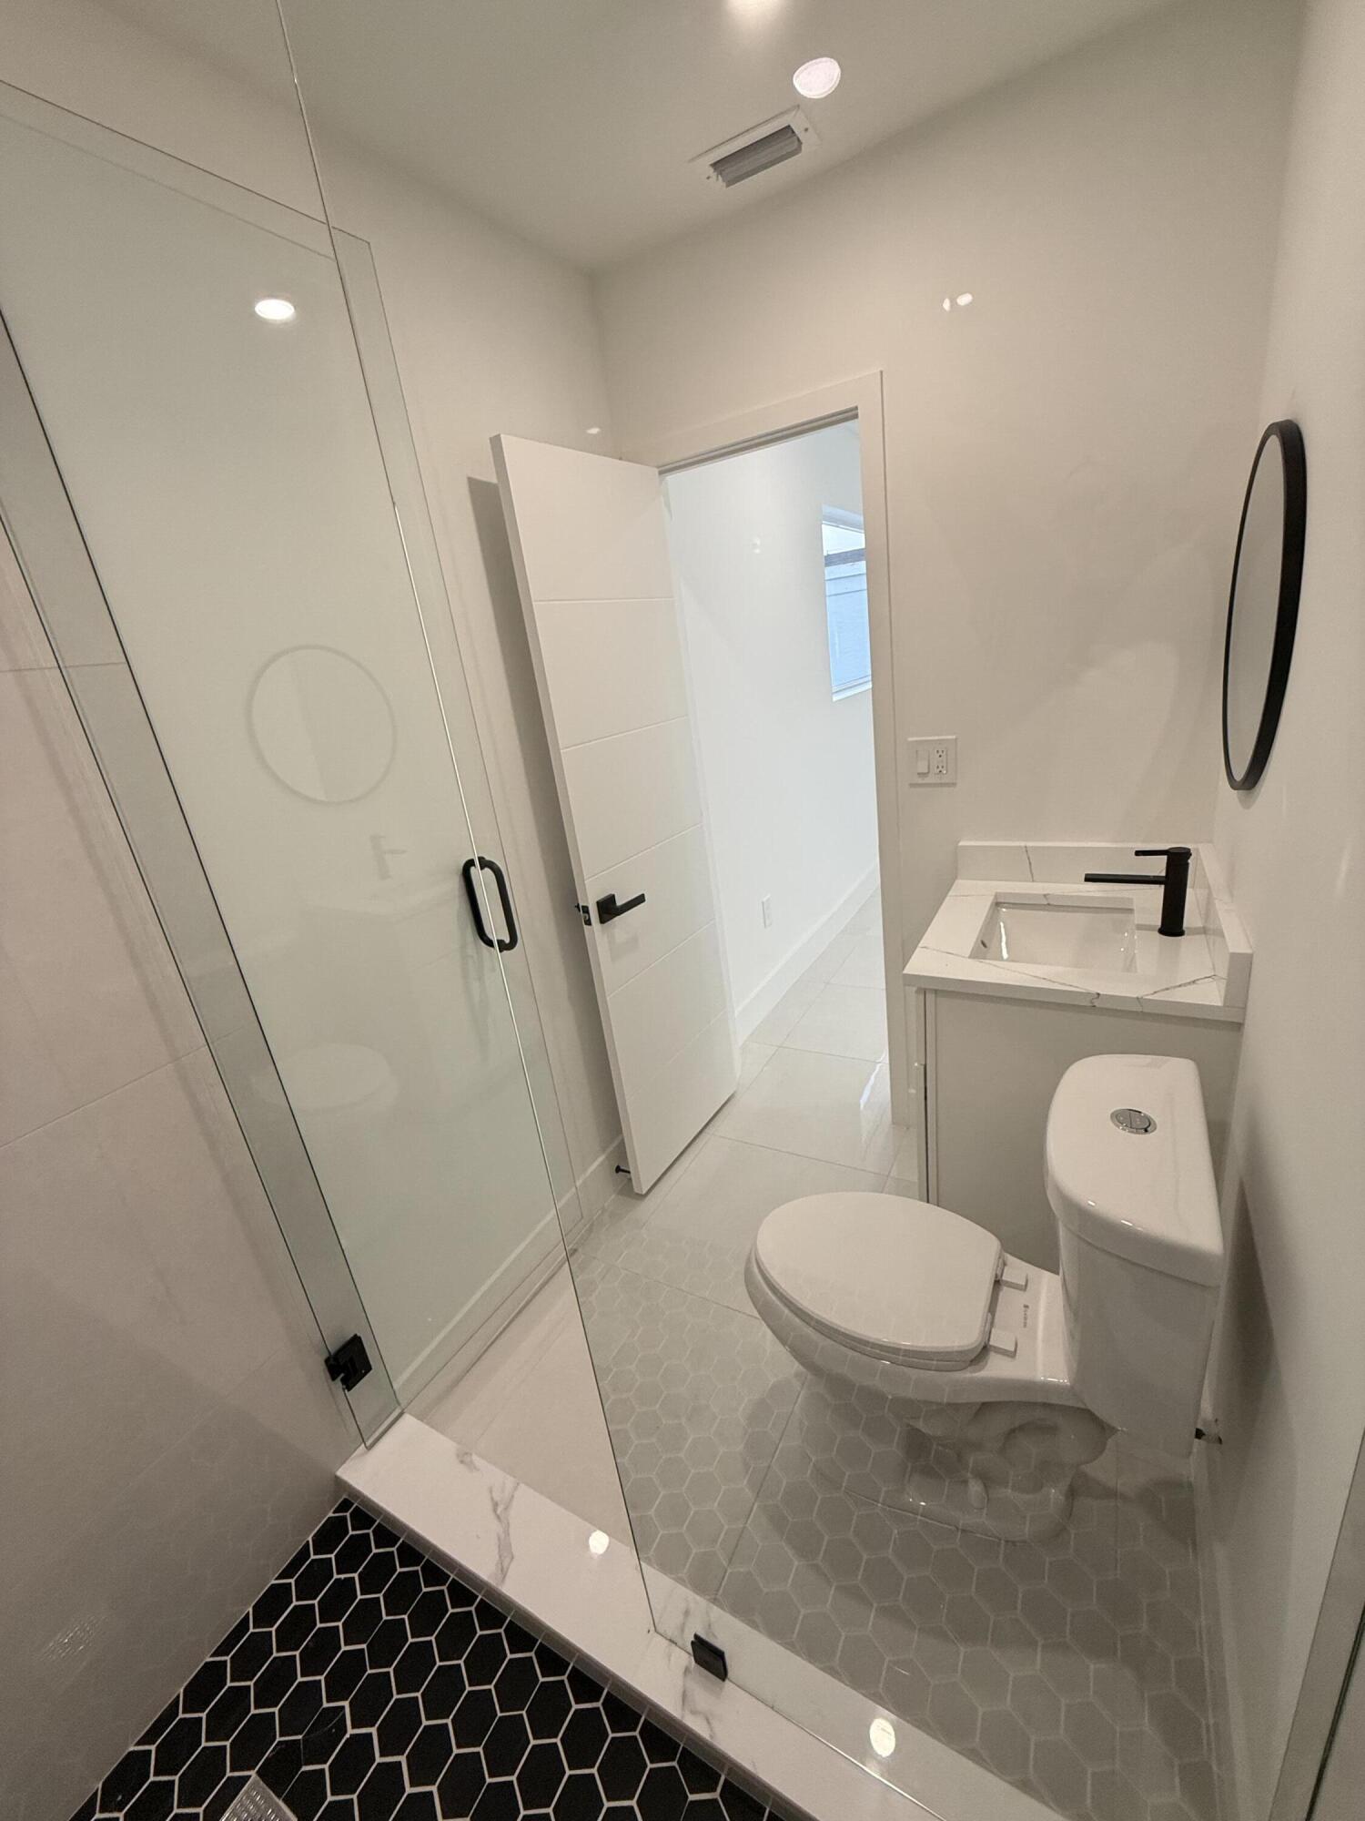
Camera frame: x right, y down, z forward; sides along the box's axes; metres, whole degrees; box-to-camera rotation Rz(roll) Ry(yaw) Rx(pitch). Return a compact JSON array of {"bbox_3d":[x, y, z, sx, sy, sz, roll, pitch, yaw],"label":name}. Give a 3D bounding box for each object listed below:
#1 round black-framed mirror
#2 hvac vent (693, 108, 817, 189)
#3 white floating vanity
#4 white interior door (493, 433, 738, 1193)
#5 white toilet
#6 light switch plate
[{"bbox_3d":[1.025,-0.520,1.317,0.027,0.605,0.605,4,23,30],"label":"round black-framed mirror"},{"bbox_3d":[0.150,-1.571,1.528,0.247,0.015,0.148,4,23,30],"label":"hvac vent"},{"bbox_3d":[0.912,0.356,1.777,0.576,0.903,0.598,4,23,30],"label":"white floating vanity"},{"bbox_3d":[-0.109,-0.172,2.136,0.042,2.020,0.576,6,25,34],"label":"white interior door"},{"bbox_3d":[0.487,0.691,1.383,0.751,0.805,0.425,4,23,30],"label":"white toilet"},{"bbox_3d":[0.662,-0.394,1.950,0.125,0.126,0.010,4,23,30],"label":"light switch plate"}]

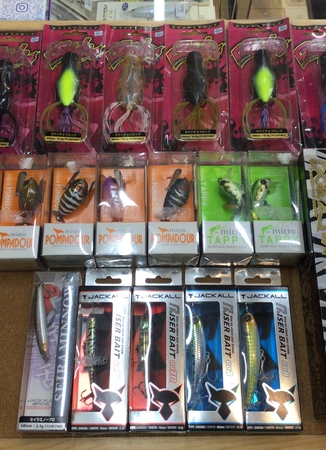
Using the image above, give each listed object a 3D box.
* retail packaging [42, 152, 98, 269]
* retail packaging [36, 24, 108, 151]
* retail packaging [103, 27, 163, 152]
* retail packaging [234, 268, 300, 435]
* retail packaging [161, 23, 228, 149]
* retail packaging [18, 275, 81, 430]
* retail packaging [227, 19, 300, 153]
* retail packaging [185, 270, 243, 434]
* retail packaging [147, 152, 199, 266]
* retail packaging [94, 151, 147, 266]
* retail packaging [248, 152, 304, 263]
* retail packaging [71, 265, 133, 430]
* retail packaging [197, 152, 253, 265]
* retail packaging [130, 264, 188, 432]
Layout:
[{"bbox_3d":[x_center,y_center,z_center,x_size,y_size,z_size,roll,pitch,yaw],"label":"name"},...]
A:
[{"bbox_3d":[-0.083,-0.014,0.498,0.044,0.033,0.102,-1,68,-1],"label":"retail packaging"},{"bbox_3d":[-0.095,-0.148,0.548,0.068,0.030,0.161,0,71,-1],"label":"retail packaging"},{"bbox_3d":[-0.029,-0.148,0.548,0.067,0.030,0.161,0,71,-1],"label":"retail packaging"},{"bbox_3d":[0.089,0.103,0.469,0.044,0.025,0.143,0,69,0],"label":"retail packaging"},{"bbox_3d":[0.035,-0.152,0.550,0.068,0.030,0.161,0,71,-1],"label":"retail packaging"},{"bbox_3d":[-0.093,0.106,0.457,0.040,0.020,0.131,1,68,0],"label":"retail packaging"},{"bbox_3d":[0.105,-0.154,0.552,0.069,0.030,0.161,0,71,-1],"label":"retail packaging"},{"bbox_3d":[0.042,0.102,0.459,0.045,0.022,0.141,0,68,0],"label":"retail packaging"},{"bbox_3d":[0.009,-0.016,0.500,0.044,0.032,0.102,0,68,-1],"label":"retail packaging"},{"bbox_3d":[-0.038,-0.014,0.509,0.046,0.034,0.103,0,69,-1],"label":"retail packaging"},{"bbox_3d":[0.103,-0.016,0.500,0.045,0.033,0.102,1,68,0],"label":"retail packaging"},{"bbox_3d":[-0.049,0.102,0.458,0.045,0.022,0.141,0,68,0],"label":"retail packaging"},{"bbox_3d":[0.058,-0.016,0.511,0.046,0.034,0.103,0,69,0],"label":"retail packaging"},{"bbox_3d":[-0.004,0.103,0.468,0.044,0.025,0.143,1,69,0],"label":"retail packaging"}]

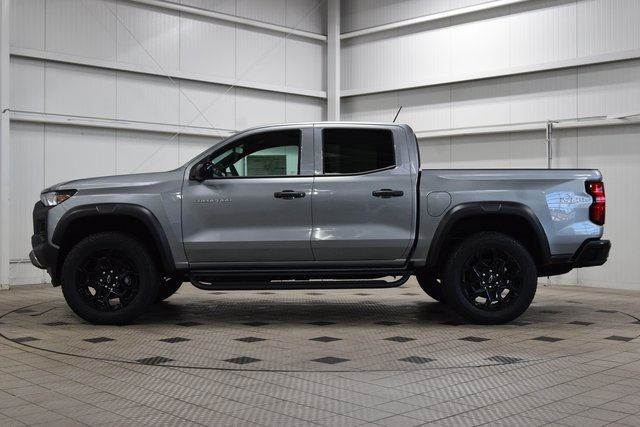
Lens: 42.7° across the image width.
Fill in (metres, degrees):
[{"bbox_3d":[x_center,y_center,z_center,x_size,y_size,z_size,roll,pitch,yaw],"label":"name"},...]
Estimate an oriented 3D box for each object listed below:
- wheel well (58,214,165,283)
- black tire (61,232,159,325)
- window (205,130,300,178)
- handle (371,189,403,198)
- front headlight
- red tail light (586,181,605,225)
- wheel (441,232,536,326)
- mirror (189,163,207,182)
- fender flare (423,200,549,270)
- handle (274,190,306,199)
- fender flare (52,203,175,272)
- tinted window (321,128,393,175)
[{"bbox_3d":[-1.812,0.295,7.220,0.970,0.570,0.300,0,0,-2],"label":"wheel well"},{"bbox_3d":[-1.838,0.570,7.224,0.800,0.800,0.270,0,1,-1],"label":"black tire"},{"bbox_3d":[-0.617,-0.532,7.310,0.880,0.475,0.075,0,-20,-1],"label":"window"},{"bbox_3d":[0.597,-0.174,7.185,0.268,0.072,0.060,0,1,-1],"label":"handle"},{"bbox_3d":[-2.300,-0.134,7.250,0.360,0.160,0.360,0,0,-2],"label":"front headlight"},{"bbox_3d":[2.440,-0.093,7.290,0.180,0.390,0.170,0,0,-2],"label":"red tail light"},{"bbox_3d":[1.498,0.575,7.300,0.800,0.800,0.270,0,1,-1],"label":"wheel"},{"bbox_3d":[-1.066,-0.356,7.090,0.160,0.190,0.270,0,0,-2],"label":"mirror"},{"bbox_3d":[1.478,0.193,7.200,1.110,0.600,0.140,0,0,-2],"label":"fender flare"},{"bbox_3d":[-0.265,-0.165,7.165,0.268,0.072,0.060,0,1,-1],"label":"handle"},{"bbox_3d":[-1.810,0.212,7.155,1.080,0.605,0.130,0,1,-1],"label":"fender flare"},{"bbox_3d":[0.348,-0.556,7.330,0.650,0.450,0.070,0,-20,-1],"label":"tinted window"}]

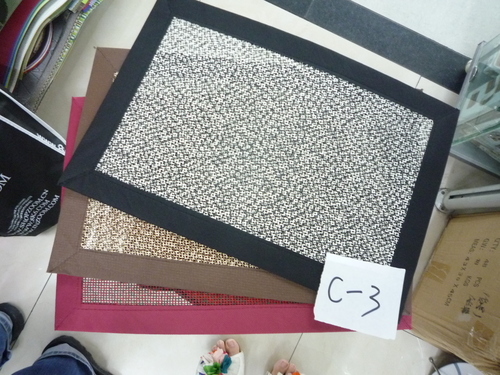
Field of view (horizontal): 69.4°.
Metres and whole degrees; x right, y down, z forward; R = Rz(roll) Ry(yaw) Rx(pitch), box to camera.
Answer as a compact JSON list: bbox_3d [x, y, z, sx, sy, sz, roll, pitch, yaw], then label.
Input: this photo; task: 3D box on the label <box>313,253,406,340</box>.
[{"bbox_3d":[0.265,0.257,0.860,0.195,0.008,0.162,13,82,-1],"label":"label"}]

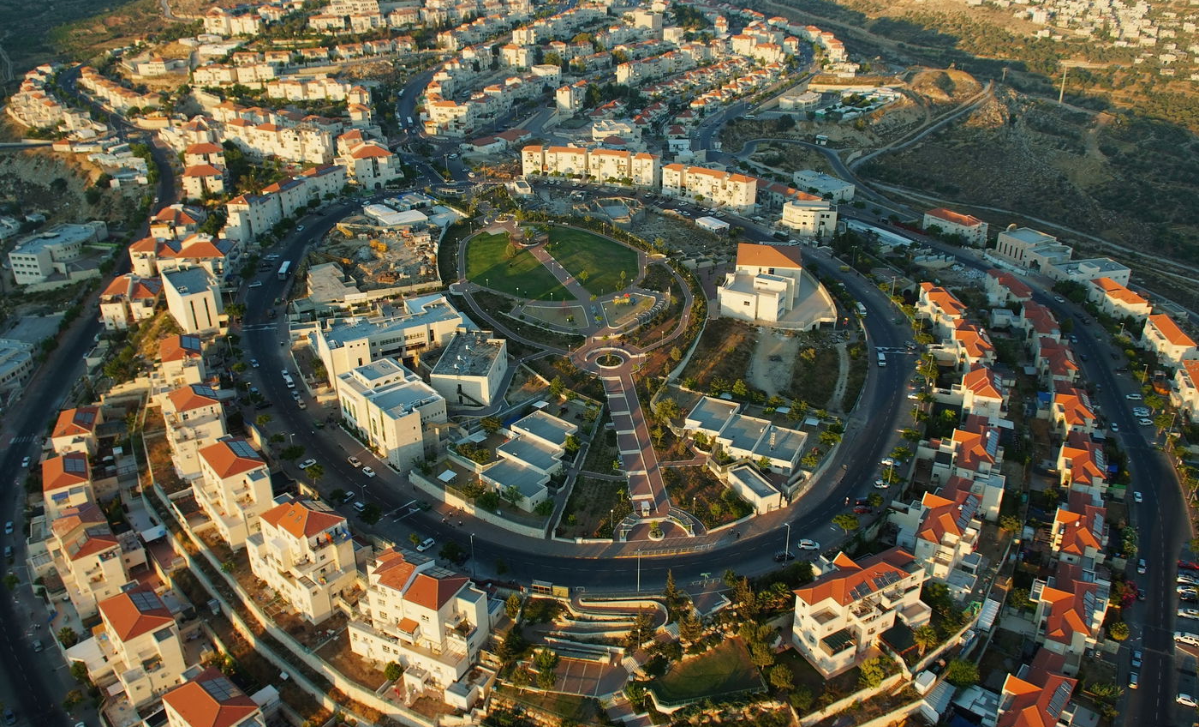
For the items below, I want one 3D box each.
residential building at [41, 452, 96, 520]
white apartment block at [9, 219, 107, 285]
[{"bbox_3d":[-141.660,34.880,231.680,11.500,17.200,19.000,-14,28,-27],"label":"residential building"},{"bbox_3d":[-246.860,-52.000,401.000,23.500,14.200,51.500,0,25,2],"label":"white apartment block"}]

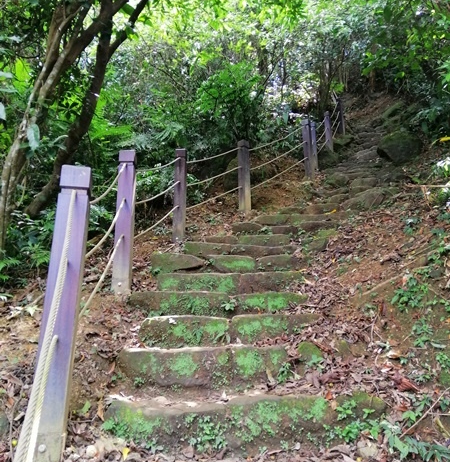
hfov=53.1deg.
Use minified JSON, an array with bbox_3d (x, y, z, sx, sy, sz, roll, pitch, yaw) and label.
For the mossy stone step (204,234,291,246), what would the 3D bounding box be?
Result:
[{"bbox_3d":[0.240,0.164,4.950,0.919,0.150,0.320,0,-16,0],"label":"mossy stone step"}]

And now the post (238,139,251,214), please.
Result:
[{"bbox_3d":[0.256,-0.697,5.629,0.108,1.000,0.108,-17,-24,38],"label":"post"}]

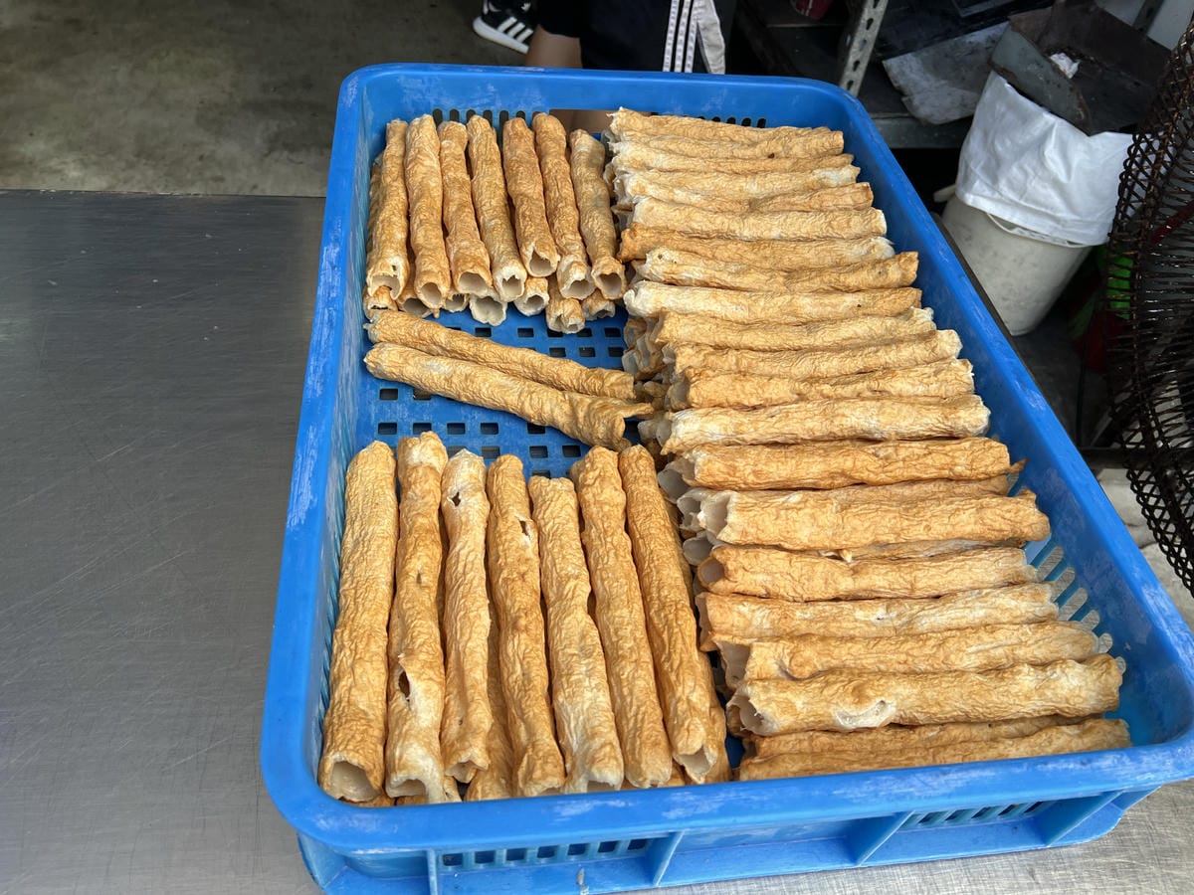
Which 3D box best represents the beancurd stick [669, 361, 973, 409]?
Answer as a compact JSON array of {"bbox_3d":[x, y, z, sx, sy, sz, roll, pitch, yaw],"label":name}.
[{"bbox_3d":[0.153,-0.042,0.605,0.209,0.027,0.027,-3,50,-10],"label":"beancurd stick"}]

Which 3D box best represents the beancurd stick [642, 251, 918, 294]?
[{"bbox_3d":[0.140,-0.135,0.687,0.213,0.026,0.027,-1,49,-8],"label":"beancurd stick"}]

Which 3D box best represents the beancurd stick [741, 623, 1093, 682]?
[{"bbox_3d":[0.174,0.110,0.484,0.195,0.026,0.026,-2,50,-10],"label":"beancurd stick"}]

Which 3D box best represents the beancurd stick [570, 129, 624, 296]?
[{"bbox_3d":[0.000,-0.200,0.746,0.025,0.025,0.197,0,51,-9],"label":"beancurd stick"}]

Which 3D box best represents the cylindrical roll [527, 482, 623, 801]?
[{"bbox_3d":[-0.015,0.095,0.503,0.027,0.027,0.187,-3,50,-10],"label":"cylindrical roll"}]

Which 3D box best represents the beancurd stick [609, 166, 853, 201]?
[{"bbox_3d":[0.120,-0.223,0.755,0.210,0.026,0.026,-6,51,-13],"label":"beancurd stick"}]

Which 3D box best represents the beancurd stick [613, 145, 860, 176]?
[{"bbox_3d":[0.118,-0.249,0.778,0.213,0.026,0.026,0,50,-8],"label":"beancurd stick"}]

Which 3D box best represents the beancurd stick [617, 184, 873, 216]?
[{"bbox_3d":[0.124,-0.211,0.754,0.213,0.025,0.026,-2,49,-9],"label":"beancurd stick"}]

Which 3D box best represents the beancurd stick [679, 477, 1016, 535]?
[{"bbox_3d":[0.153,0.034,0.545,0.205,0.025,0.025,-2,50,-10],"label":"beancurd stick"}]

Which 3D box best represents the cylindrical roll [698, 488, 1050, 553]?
[{"bbox_3d":[0.164,0.044,0.532,0.204,0.033,0.034,0,49,-7],"label":"cylindrical roll"}]

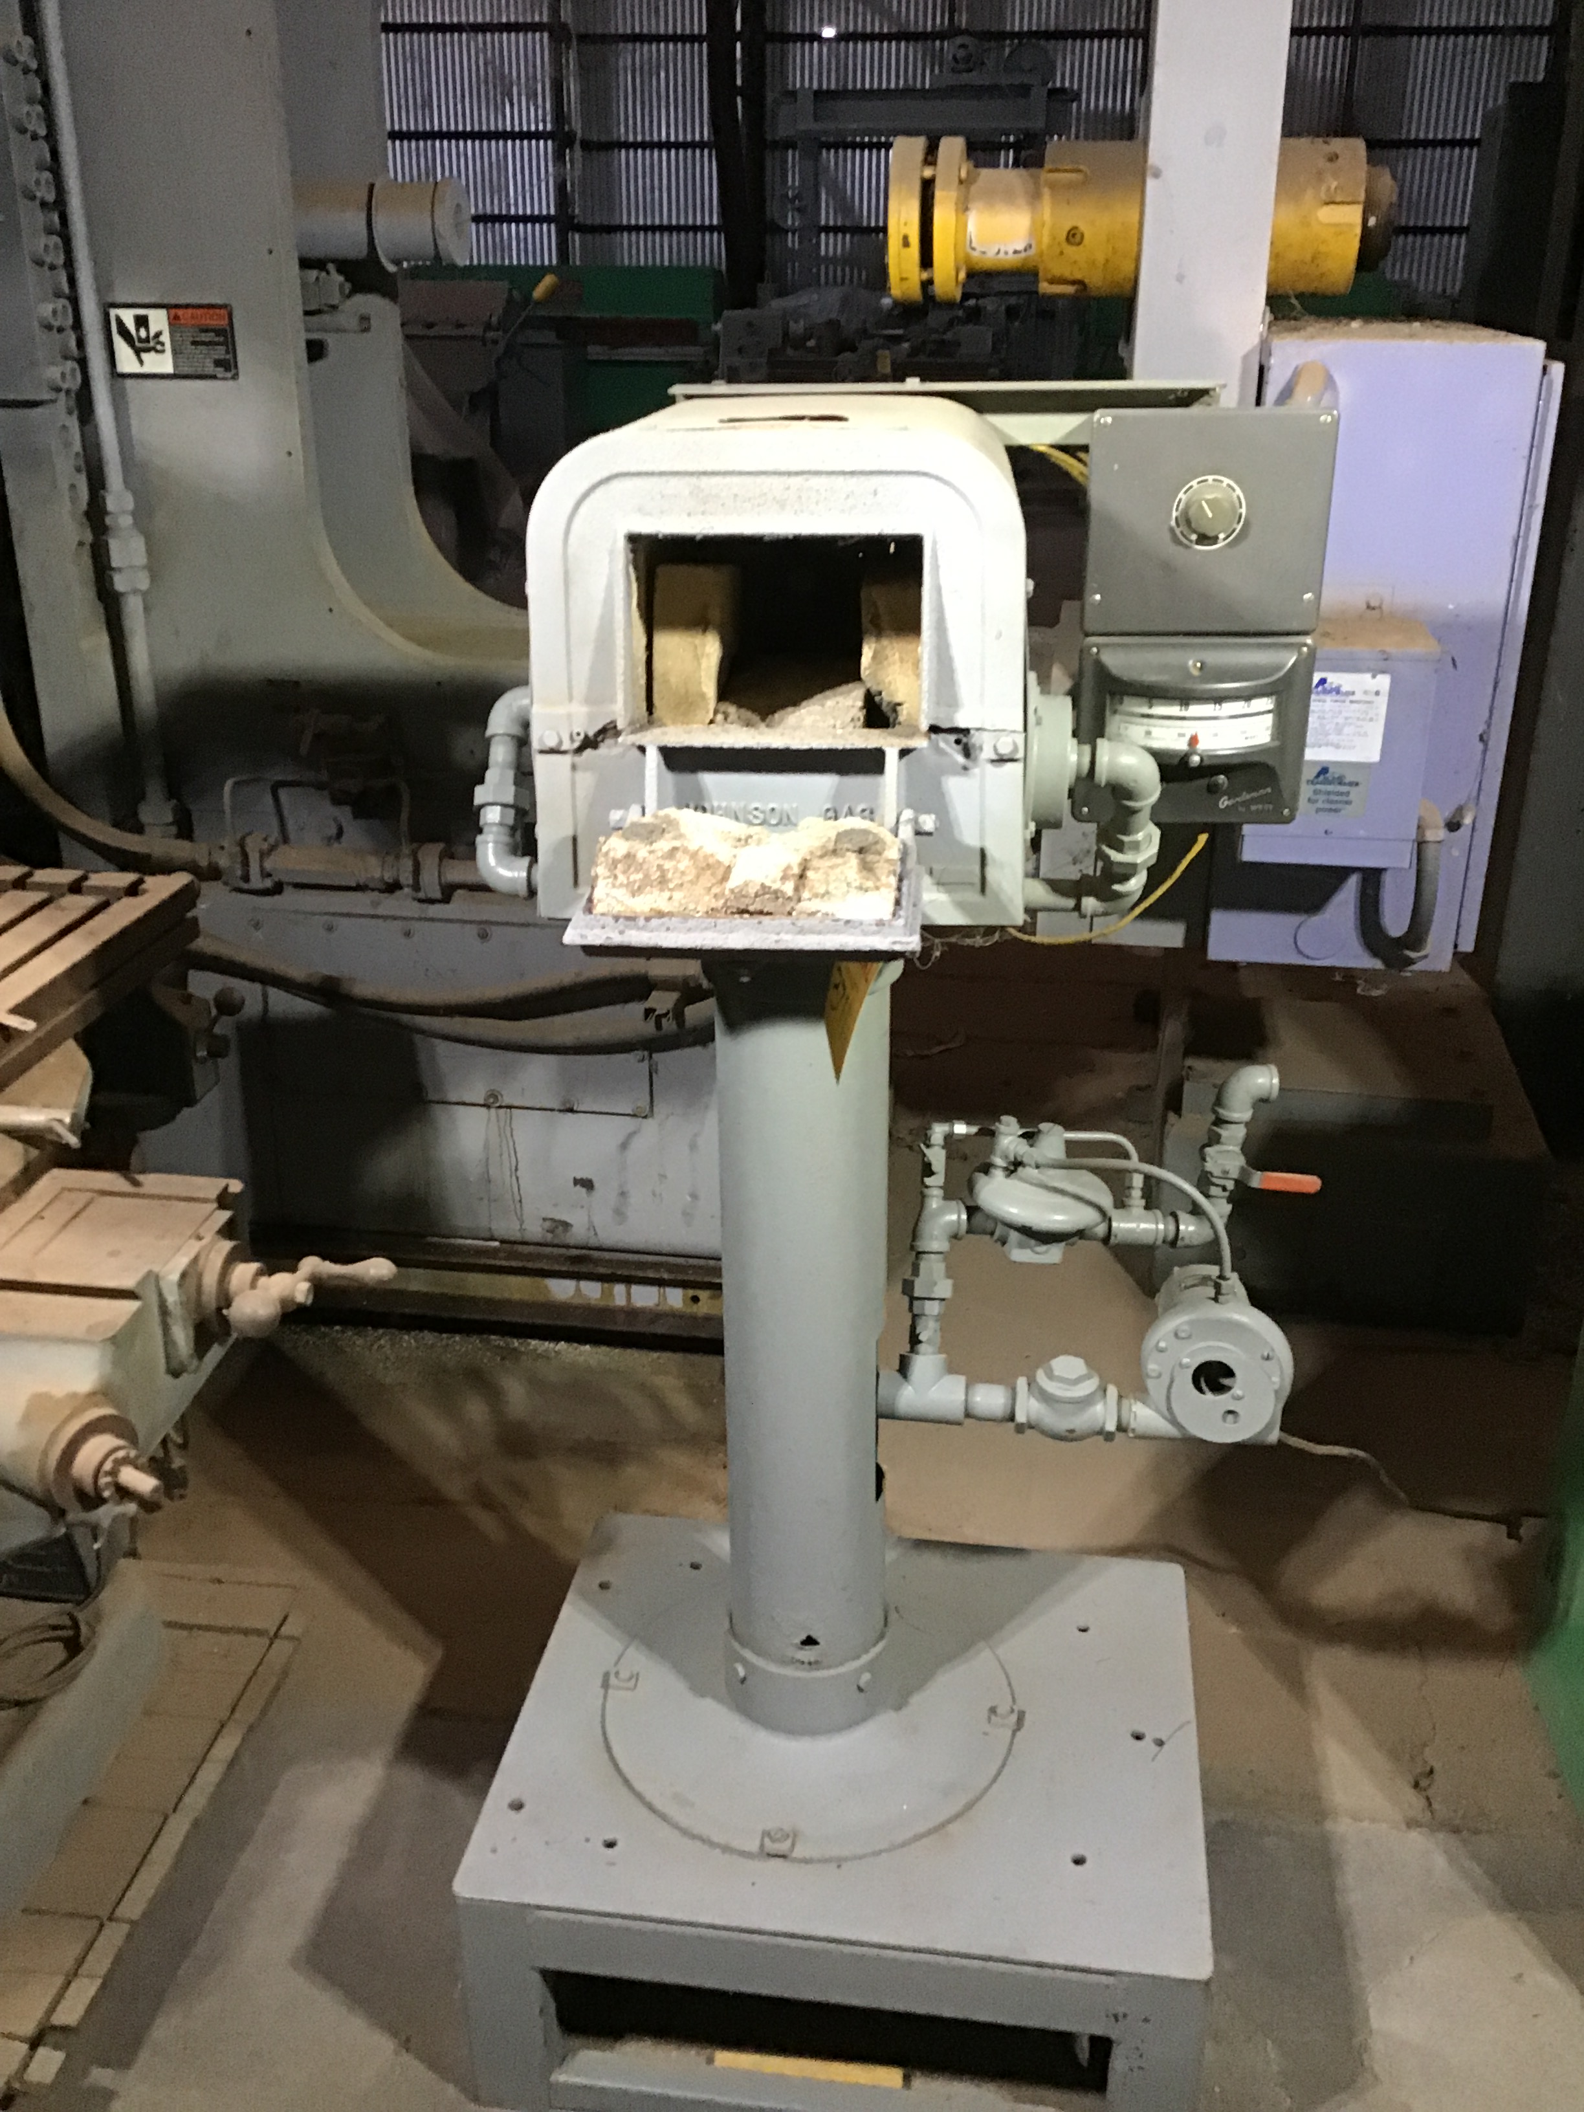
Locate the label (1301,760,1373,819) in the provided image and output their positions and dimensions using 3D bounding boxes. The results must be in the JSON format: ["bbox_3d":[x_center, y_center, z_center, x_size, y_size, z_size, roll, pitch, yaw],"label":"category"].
[{"bbox_3d":[0.830,-0.409,2.905,0.107,0.089,0.004,3,25,8],"label":"label"}]

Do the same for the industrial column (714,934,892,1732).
[{"bbox_3d":[0.011,0.228,1.622,0.147,0.787,0.147,3,25,8],"label":"industrial column"}]

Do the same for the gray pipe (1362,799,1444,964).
[{"bbox_3d":[0.991,-0.275,3.077,0.118,0.276,0.085,3,25,8],"label":"gray pipe"}]

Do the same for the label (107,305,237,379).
[{"bbox_3d":[-0.828,-0.955,2.530,0.177,0.094,0.004,3,25,8],"label":"label"}]

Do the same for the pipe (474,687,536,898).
[{"bbox_3d":[-0.209,-0.201,1.453,0.074,0.166,0.043,3,25,8],"label":"pipe"}]

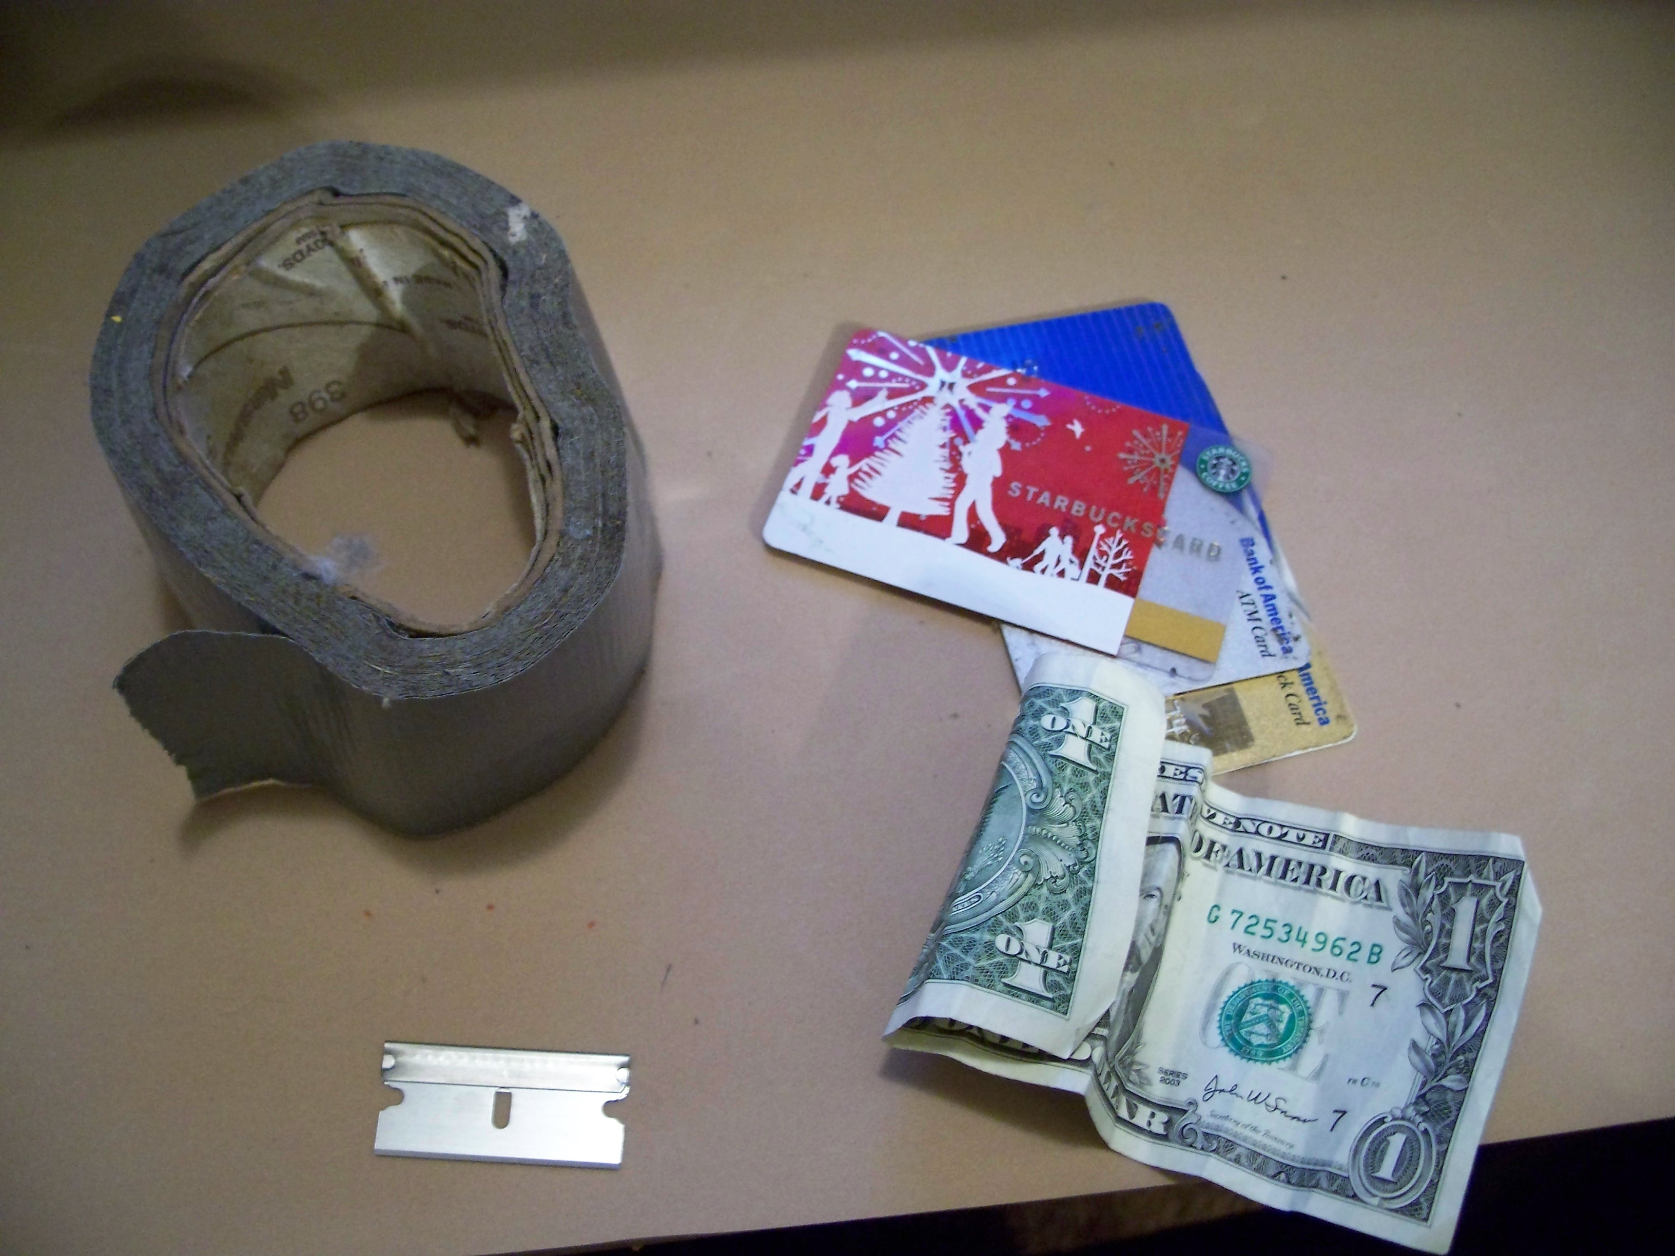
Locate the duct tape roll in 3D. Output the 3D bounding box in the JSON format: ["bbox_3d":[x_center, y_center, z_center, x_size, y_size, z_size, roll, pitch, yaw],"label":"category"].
[{"bbox_3d":[-0.077,-0.025,0.311,0.087,0.049,0.113,-8,63,-6],"label":"duct tape roll"}]

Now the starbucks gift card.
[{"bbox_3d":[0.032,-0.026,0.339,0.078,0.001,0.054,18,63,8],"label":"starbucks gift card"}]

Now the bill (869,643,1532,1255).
[{"bbox_3d":[0.061,0.049,0.287,0.090,0.028,0.076,21,64,9],"label":"bill"}]

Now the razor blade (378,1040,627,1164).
[{"bbox_3d":[-0.053,0.076,0.285,0.038,0.001,0.019,2,62,0],"label":"razor blade"}]

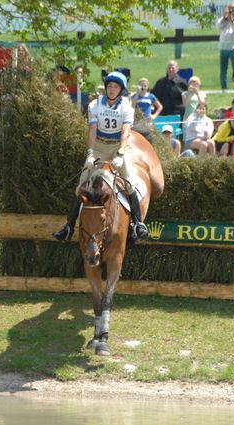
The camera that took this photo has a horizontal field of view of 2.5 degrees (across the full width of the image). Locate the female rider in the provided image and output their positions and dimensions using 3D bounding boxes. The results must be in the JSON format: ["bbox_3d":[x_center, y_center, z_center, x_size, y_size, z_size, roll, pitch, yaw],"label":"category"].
[{"bbox_3d":[-0.141,-0.520,48.600,0.840,1.530,0.750,0,2,8],"label":"female rider"}]

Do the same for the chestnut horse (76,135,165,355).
[{"bbox_3d":[0.023,0.275,48.800,0.650,1.800,2.400,0,11,12],"label":"chestnut horse"}]

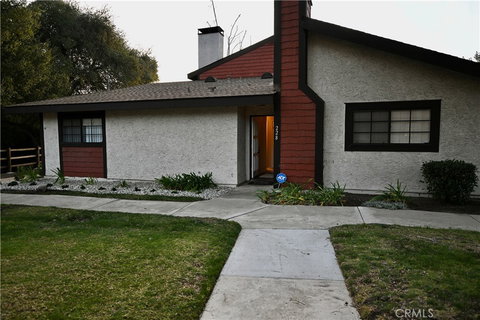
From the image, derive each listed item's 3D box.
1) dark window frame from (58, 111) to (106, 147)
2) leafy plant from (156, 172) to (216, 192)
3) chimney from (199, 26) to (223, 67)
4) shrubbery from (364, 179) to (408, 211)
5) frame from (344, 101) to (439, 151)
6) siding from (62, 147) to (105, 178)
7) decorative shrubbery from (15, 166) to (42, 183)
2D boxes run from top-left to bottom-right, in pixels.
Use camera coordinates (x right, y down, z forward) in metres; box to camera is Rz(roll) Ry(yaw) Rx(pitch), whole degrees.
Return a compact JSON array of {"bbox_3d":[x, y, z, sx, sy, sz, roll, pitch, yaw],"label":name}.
[{"bbox_3d":[-5.501,-1.088,11.228,2.144,1.205,0.100,1,4,20],"label":"dark window frame"},{"bbox_3d":[-1.407,0.570,9.073,1.534,0.460,0.837,1,4,20],"label":"leafy plant"},{"bbox_3d":[-1.166,-4.461,13.119,0.932,1.665,0.500,1,4,20],"label":"chimney"},{"bbox_3d":[3.060,0.732,6.916,0.865,0.460,0.879,1,4,20],"label":"shrubbery"},{"bbox_3d":[3.758,-0.819,7.984,2.137,1.235,0.100,1,4,20],"label":"frame"},{"bbox_3d":[-5.518,0.073,11.321,1.858,1.090,0.070,1,4,20],"label":"siding"},{"bbox_3d":[-7.226,0.460,10.947,0.837,0.430,0.697,1,4,20],"label":"decorative shrubbery"}]

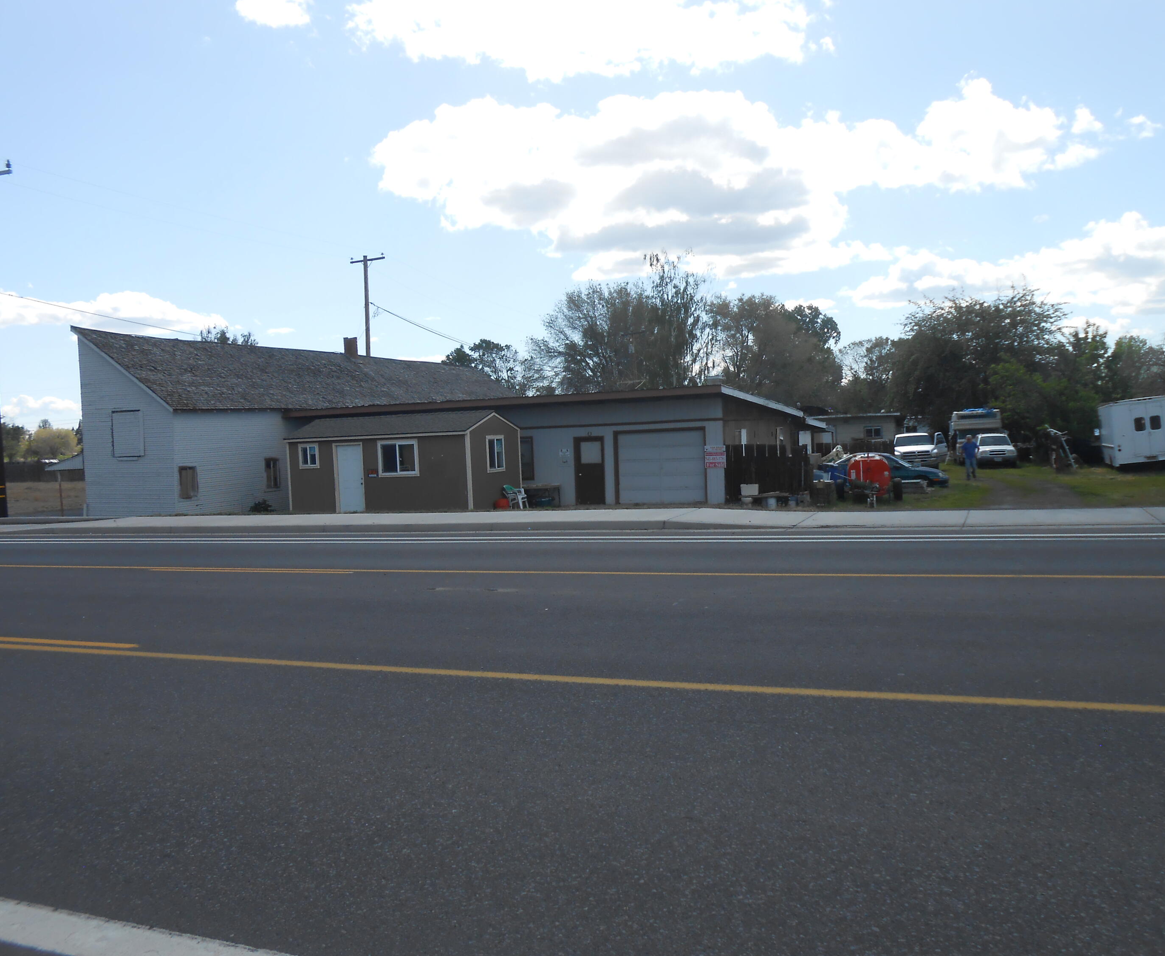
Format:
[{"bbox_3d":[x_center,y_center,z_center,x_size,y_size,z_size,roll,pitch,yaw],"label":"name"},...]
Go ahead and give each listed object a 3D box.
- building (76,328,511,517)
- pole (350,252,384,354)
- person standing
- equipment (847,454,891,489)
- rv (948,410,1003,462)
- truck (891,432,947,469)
[{"bbox_3d":[-9.826,-2.458,42.371,3.950,5.950,26.000,-1,3,22],"label":"building"},{"bbox_3d":[-12.520,-6.662,57.290,2.440,13.200,0.320,-1,3,22],"label":"pole"},{"bbox_3d":[14.921,-0.773,36.800,0.580,1.730,0.420,-1,3,21],"label":"person standing"},{"bbox_3d":[8.514,-0.133,28.400,1.220,1.200,1.900,-2,3,16],"label":"equipment"},{"bbox_3d":[21.881,-2.355,53.508,2.350,2.950,6.600,-1,3,19],"label":"rv"},{"bbox_3d":[16.941,-1.452,48.978,2.100,1.850,5.800,-1,3,16],"label":"truck"}]

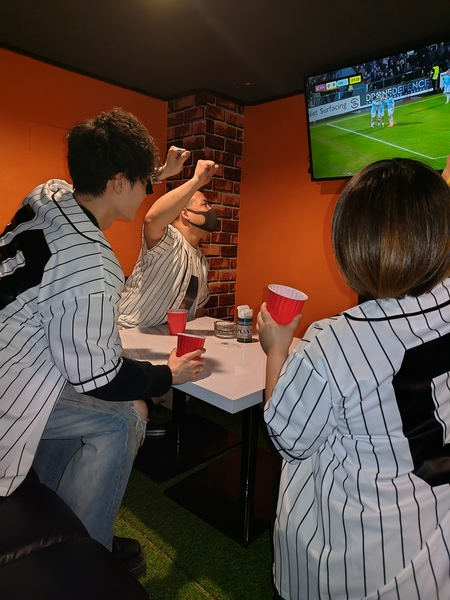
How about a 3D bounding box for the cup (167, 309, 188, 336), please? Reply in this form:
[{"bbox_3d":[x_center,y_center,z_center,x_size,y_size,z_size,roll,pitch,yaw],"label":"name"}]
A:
[{"bbox_3d":[-0.235,0.113,1.957,0.100,0.120,0.100,1,9,-6],"label":"cup"}]

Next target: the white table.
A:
[{"bbox_3d":[-0.055,0.489,1.867,0.982,0.581,0.836,10,12,42],"label":"white table"}]

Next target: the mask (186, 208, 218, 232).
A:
[{"bbox_3d":[-0.102,-0.367,1.840,0.130,0.115,0.140,-15,7,3],"label":"mask"}]

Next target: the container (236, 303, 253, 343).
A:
[{"bbox_3d":[0.100,0.112,1.909,0.075,0.164,0.075,3,9,3],"label":"container"}]

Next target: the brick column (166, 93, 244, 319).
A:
[{"bbox_3d":[-0.178,-0.422,3.047,0.403,2.019,0.377,10,12,42],"label":"brick column"}]

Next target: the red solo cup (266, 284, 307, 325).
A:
[{"bbox_3d":[0.135,0.038,0.931,0.098,0.120,0.098,13,16,8],"label":"red solo cup"}]

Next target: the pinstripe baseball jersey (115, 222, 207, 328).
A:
[{"bbox_3d":[-0.288,-0.119,1.930,0.340,0.530,0.440,20,11,27],"label":"pinstripe baseball jersey"}]

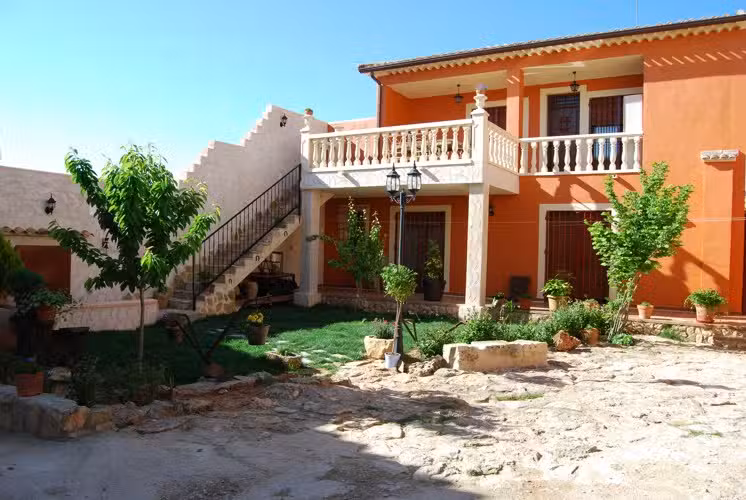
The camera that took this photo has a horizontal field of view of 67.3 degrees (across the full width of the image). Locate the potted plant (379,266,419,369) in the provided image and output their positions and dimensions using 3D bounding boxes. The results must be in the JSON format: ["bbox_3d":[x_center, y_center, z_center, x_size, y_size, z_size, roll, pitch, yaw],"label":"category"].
[{"bbox_3d":[0.333,0.830,7.050,0.470,1.300,0.470,1,1,3],"label":"potted plant"}]

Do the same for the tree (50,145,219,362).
[{"bbox_3d":[-2.628,0.100,6.150,1.820,2.440,1.750,1,1,-23],"label":"tree"}]

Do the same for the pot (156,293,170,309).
[{"bbox_3d":[-4.070,0.984,10.900,0.260,0.320,0.260,1,1,-20],"label":"pot"}]

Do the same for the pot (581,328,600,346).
[{"bbox_3d":[3.571,1.423,9.200,0.310,0.280,0.310,2,1,21],"label":"pot"}]

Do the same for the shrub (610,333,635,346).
[{"bbox_3d":[4.118,1.469,9.250,0.400,0.210,0.360,2,1,24],"label":"shrub"}]

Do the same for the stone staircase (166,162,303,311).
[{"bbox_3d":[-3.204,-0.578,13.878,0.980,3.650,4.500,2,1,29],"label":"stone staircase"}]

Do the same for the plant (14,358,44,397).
[{"bbox_3d":[-2.907,1.045,4.750,0.250,0.300,0.250,0,1,-31],"label":"plant"}]

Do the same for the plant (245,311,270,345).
[{"bbox_3d":[-1.731,1.158,8.400,0.370,0.500,0.360,1,1,-12],"label":"plant"}]

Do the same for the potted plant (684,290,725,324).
[{"bbox_3d":[5.993,0.998,10.100,0.660,0.610,0.640,2,1,26],"label":"potted plant"}]

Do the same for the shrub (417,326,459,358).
[{"bbox_3d":[0.915,1.294,7.950,0.596,0.418,0.566,1,1,7],"label":"shrub"}]

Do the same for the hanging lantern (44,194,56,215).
[{"bbox_3d":[-5.668,-0.800,9.850,0.210,0.370,0.160,2,1,27],"label":"hanging lantern"}]

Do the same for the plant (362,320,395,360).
[{"bbox_3d":[0.080,1.214,7.750,0.449,0.532,0.405,2,1,26],"label":"plant"}]

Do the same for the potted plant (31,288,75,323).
[{"bbox_3d":[-4.461,0.762,7.800,0.550,0.460,0.500,2,1,26],"label":"potted plant"}]

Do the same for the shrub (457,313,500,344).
[{"bbox_3d":[1.553,1.212,8.250,0.660,0.540,0.600,1,1,11],"label":"shrub"}]

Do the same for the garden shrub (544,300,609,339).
[{"bbox_3d":[3.549,1.218,9.750,1.050,0.680,0.850,2,1,26],"label":"garden shrub"}]

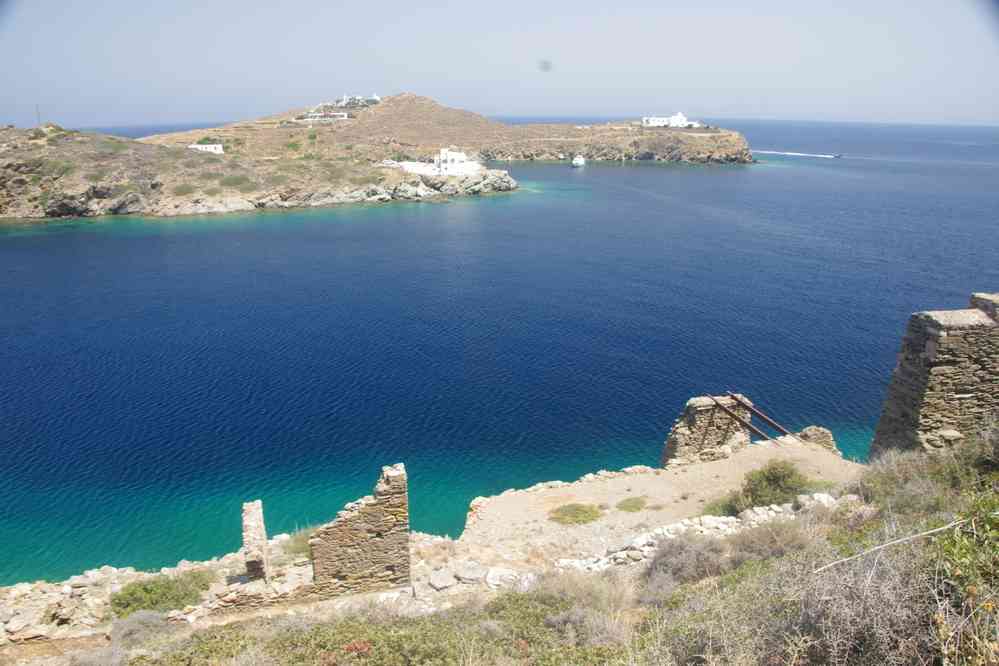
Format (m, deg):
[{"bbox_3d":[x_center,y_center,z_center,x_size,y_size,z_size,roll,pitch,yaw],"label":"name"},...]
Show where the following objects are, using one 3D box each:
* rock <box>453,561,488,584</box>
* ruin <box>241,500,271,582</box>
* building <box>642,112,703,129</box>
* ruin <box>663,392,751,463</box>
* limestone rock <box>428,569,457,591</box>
[{"bbox_3d":[-1.017,8.184,25.600,1.100,0.400,0.800,0,16,0],"label":"rock"},{"bbox_3d":[-8.072,6.905,24.812,0.680,2.600,0.650,-3,16,-11],"label":"ruin"},{"bbox_3d":[89.712,-110.515,389.638,30.000,8.000,11.000,2,16,6],"label":"building"},{"bbox_3d":[9.028,4.220,32.675,3.200,2.400,1.700,-4,17,-11],"label":"ruin"},{"bbox_3d":[-1.892,8.183,24.870,0.800,0.350,0.600,-6,17,-19],"label":"limestone rock"}]

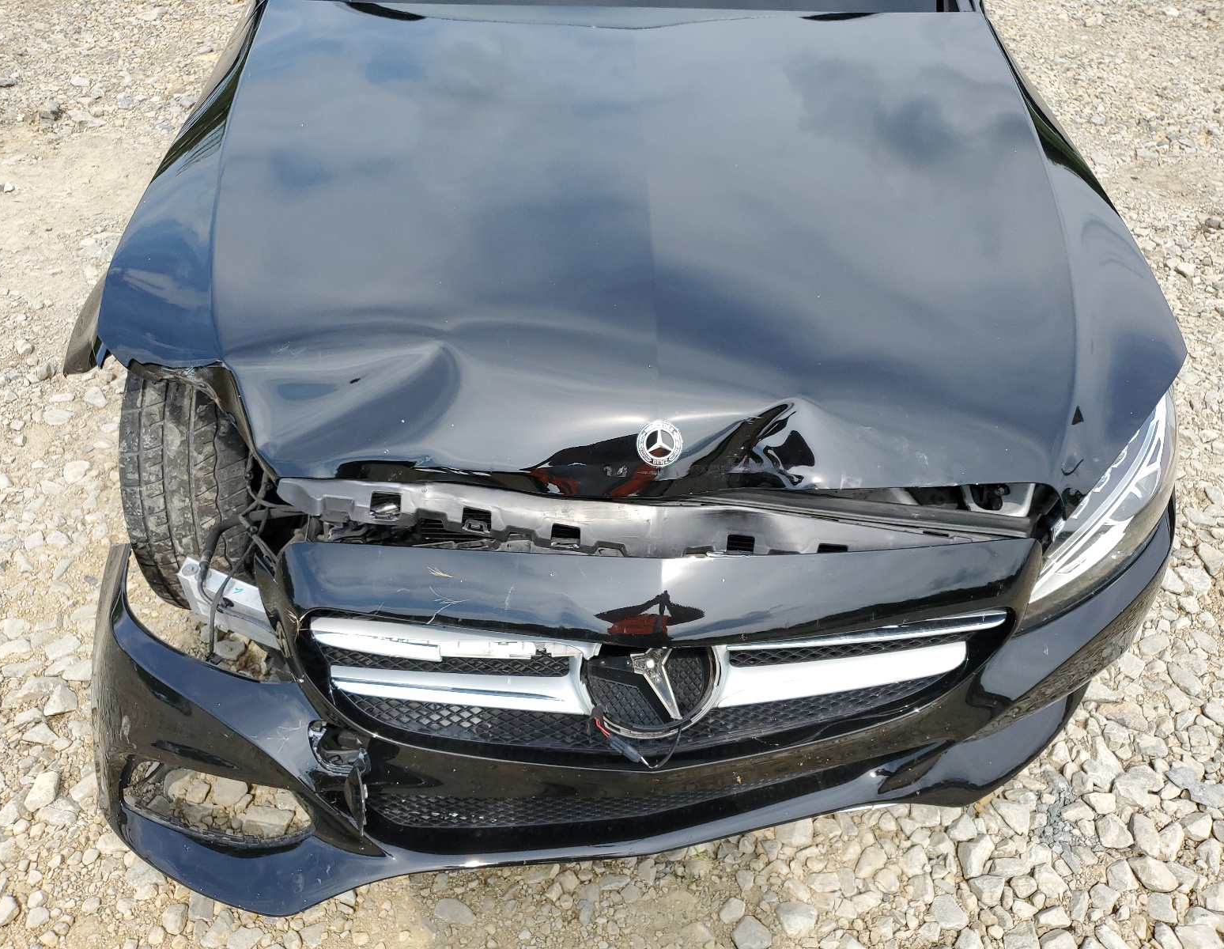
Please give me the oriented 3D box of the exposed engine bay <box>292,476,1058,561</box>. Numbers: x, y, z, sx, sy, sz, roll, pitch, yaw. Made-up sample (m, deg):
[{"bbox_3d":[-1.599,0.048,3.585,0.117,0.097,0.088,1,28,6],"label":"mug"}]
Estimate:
[{"bbox_3d":[0.063,0.059,1.280,1.000,0.100,0.130,1,42,1],"label":"exposed engine bay"}]

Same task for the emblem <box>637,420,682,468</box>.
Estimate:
[{"bbox_3d":[0.059,-0.038,1.180,0.057,0.057,0.008,0,3,3],"label":"emblem"}]

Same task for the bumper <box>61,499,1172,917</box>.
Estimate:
[{"bbox_3d":[0.030,0.267,1.452,1.800,0.570,0.550,-3,42,-3],"label":"bumper"}]

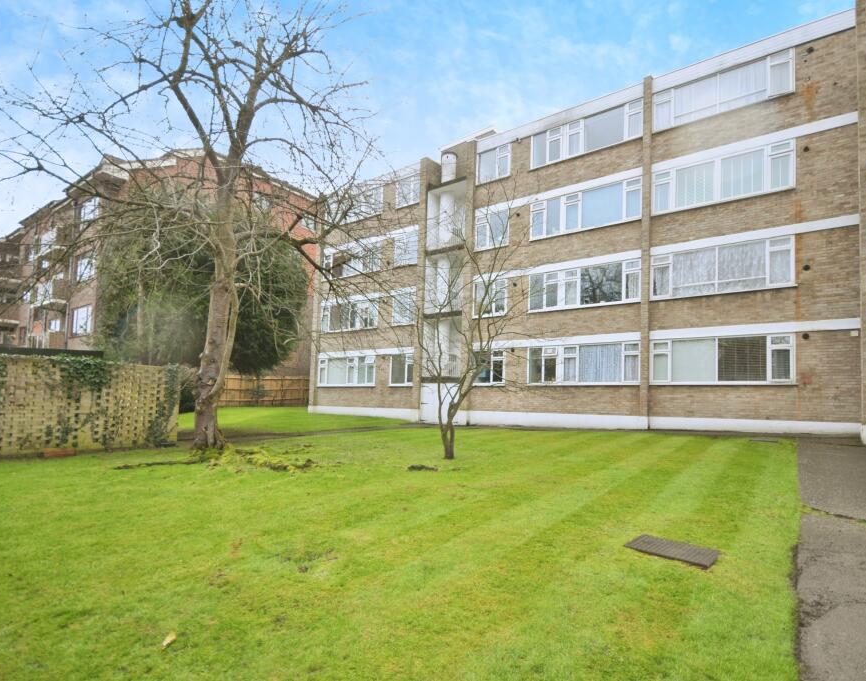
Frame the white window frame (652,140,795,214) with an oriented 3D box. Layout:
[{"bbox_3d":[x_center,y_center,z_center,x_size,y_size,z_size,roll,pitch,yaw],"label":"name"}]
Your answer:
[{"bbox_3d":[8.130,-4.563,12.969,3.479,1.264,0.130,-1,-4,36],"label":"white window frame"}]

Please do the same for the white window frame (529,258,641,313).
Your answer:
[{"bbox_3d":[4.965,-1.767,15.230,3.744,1.306,0.130,-1,-4,36],"label":"white window frame"}]

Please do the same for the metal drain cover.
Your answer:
[{"bbox_3d":[1.991,1.737,3.791,0.630,0.040,0.460,-4,-7,43],"label":"metal drain cover"}]

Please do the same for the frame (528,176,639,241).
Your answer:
[{"bbox_3d":[4.984,-4.328,15.217,3.728,1.288,0.130,-1,-4,36],"label":"frame"}]

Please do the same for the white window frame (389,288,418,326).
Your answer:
[{"bbox_3d":[-1.245,-1.330,19.666,1.310,1.340,0.130,-1,-4,36],"label":"white window frame"}]

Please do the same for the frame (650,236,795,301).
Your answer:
[{"bbox_3d":[8.120,-2.006,12.976,3.511,1.329,0.130,-1,-4,36],"label":"frame"}]

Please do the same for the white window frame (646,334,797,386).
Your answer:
[{"bbox_3d":[8.114,0.597,12.980,3.526,1.320,0.130,-1,-4,36],"label":"white window frame"}]

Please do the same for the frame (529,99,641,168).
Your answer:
[{"bbox_3d":[5.006,-6.815,15.201,3.730,1.169,0.130,-1,-4,36],"label":"frame"}]

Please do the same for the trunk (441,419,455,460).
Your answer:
[{"bbox_3d":[0.305,1.935,8.950,0.250,0.800,0.220,1,-3,0],"label":"trunk"}]

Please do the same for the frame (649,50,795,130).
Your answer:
[{"bbox_3d":[8.140,-7.017,12.962,3.420,1.085,0.130,-1,-4,36],"label":"frame"}]

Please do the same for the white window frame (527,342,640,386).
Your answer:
[{"bbox_3d":[4.934,0.828,15.252,3.782,1.330,0.130,-1,-4,36],"label":"white window frame"}]

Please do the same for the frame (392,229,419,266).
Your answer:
[{"bbox_3d":[-1.168,-3.913,19.611,1.292,1.366,0.130,-1,-4,36],"label":"frame"}]

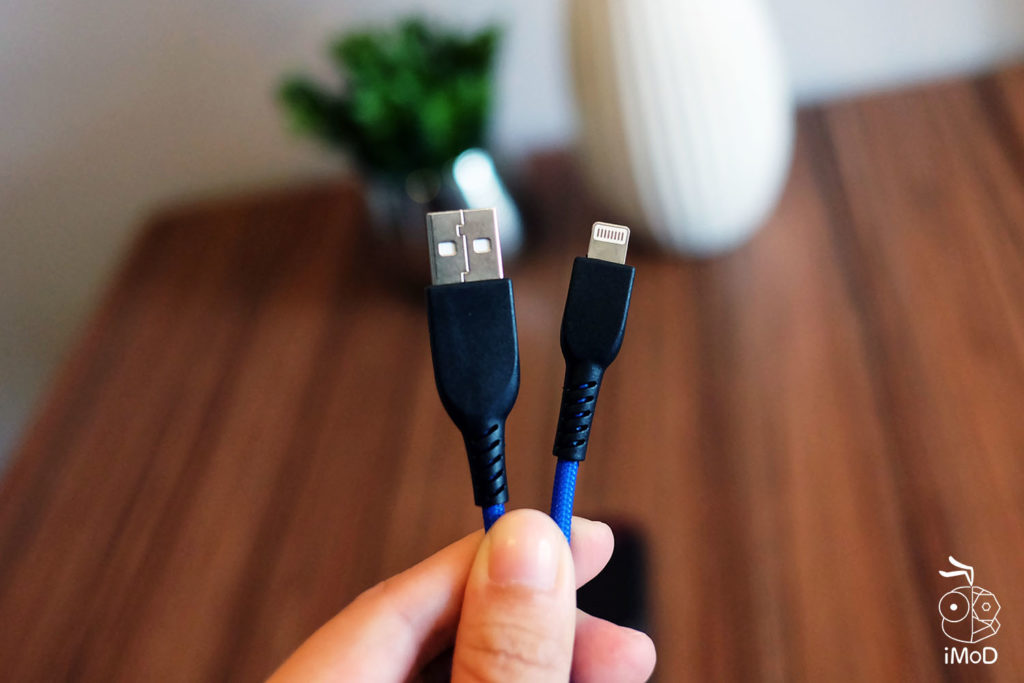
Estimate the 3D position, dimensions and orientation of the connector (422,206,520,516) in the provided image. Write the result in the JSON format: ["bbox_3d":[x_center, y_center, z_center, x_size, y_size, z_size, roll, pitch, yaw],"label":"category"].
[{"bbox_3d":[-0.006,0.003,0.133,0.015,0.008,0.052,-6,87,2],"label":"connector"}]

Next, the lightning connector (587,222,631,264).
[{"bbox_3d":[0.017,-0.018,0.136,0.007,0.002,0.007,8,88,9],"label":"lightning connector"}]

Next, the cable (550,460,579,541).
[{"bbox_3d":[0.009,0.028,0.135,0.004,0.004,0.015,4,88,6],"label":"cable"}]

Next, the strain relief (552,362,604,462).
[{"bbox_3d":[0.012,0.013,0.136,0.006,0.006,0.017,9,88,8],"label":"strain relief"}]

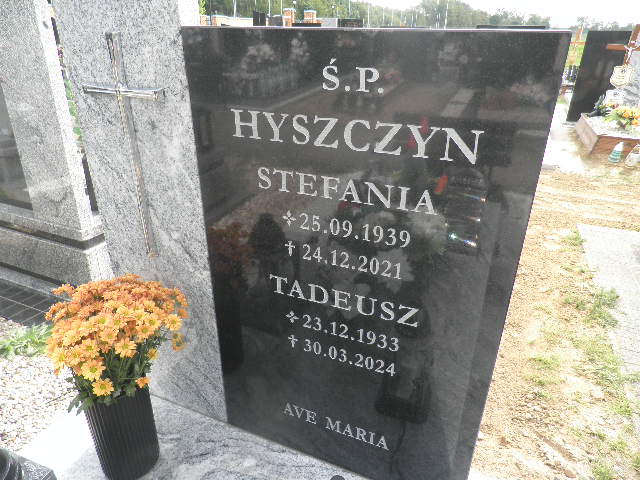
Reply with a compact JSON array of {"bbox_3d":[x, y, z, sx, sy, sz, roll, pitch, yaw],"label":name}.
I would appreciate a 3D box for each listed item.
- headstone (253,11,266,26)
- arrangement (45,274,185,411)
[{"bbox_3d":[-2.506,-8.825,18.500,0.530,1.220,0.130,11,28,20],"label":"headstone"},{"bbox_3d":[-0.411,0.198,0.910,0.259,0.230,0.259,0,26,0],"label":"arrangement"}]

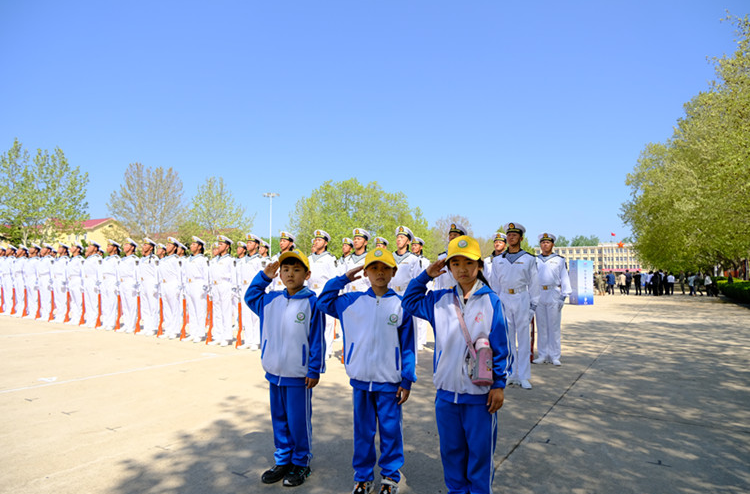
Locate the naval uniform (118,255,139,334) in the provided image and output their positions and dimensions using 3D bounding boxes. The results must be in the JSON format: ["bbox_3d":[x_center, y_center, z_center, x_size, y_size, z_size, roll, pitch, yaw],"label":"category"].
[{"bbox_3d":[-4.841,0.931,9.487,0.520,1.560,0.340,-1,-3,32],"label":"naval uniform"}]

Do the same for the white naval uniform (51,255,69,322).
[{"bbox_3d":[-7.375,0.931,11.292,0.520,1.490,0.330,-1,-4,33],"label":"white naval uniform"}]

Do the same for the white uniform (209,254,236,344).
[{"bbox_3d":[-2.556,0.839,8.128,0.520,1.490,0.330,-1,-4,33],"label":"white uniform"}]

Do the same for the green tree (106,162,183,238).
[{"bbox_3d":[-24.909,-2.922,52.000,8.600,13.000,8.000,-1,-3,32],"label":"green tree"}]

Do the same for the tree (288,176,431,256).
[{"bbox_3d":[-1.876,-2.084,58.000,16.500,12.500,13.000,-1,-3,32],"label":"tree"}]

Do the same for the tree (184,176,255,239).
[{"bbox_3d":[-19.149,-2.500,59.000,8.600,13.000,8.000,-1,-3,32],"label":"tree"}]

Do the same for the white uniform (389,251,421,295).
[{"bbox_3d":[0.395,0.778,6.188,0.520,1.490,0.330,-1,-4,33],"label":"white uniform"}]

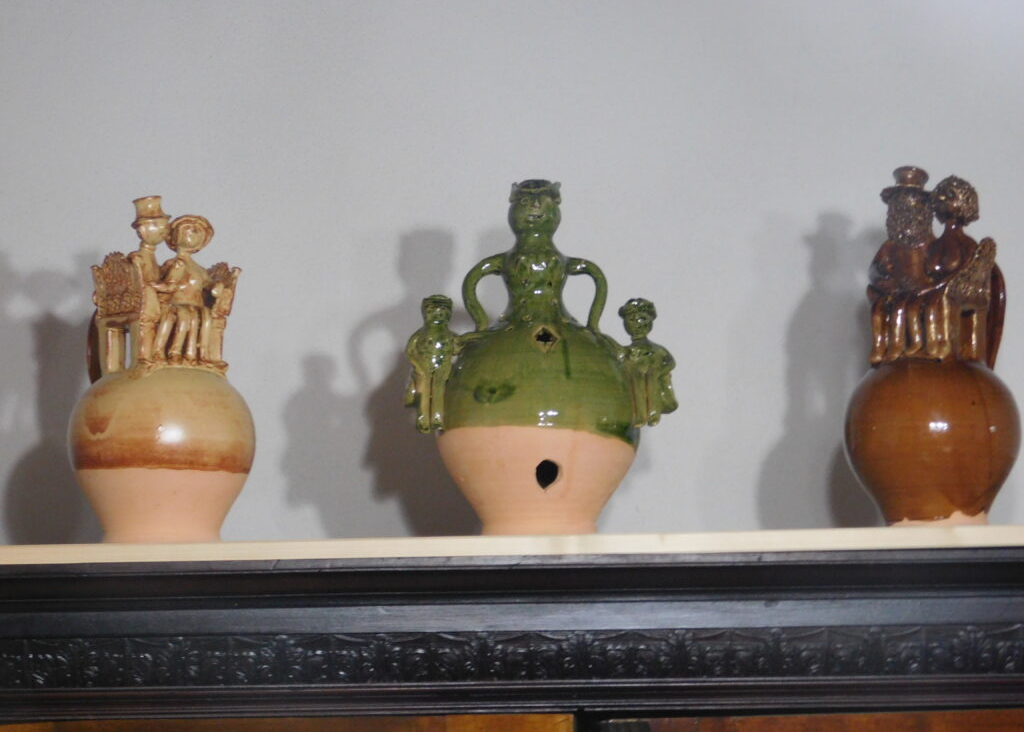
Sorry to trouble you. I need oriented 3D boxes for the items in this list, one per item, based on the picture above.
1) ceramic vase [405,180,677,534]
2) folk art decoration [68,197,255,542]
[{"bbox_3d":[0.025,-0.008,2.360,0.271,0.362,0.207,0,-8,-3],"label":"ceramic vase"},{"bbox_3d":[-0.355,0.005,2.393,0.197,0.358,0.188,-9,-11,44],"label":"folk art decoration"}]

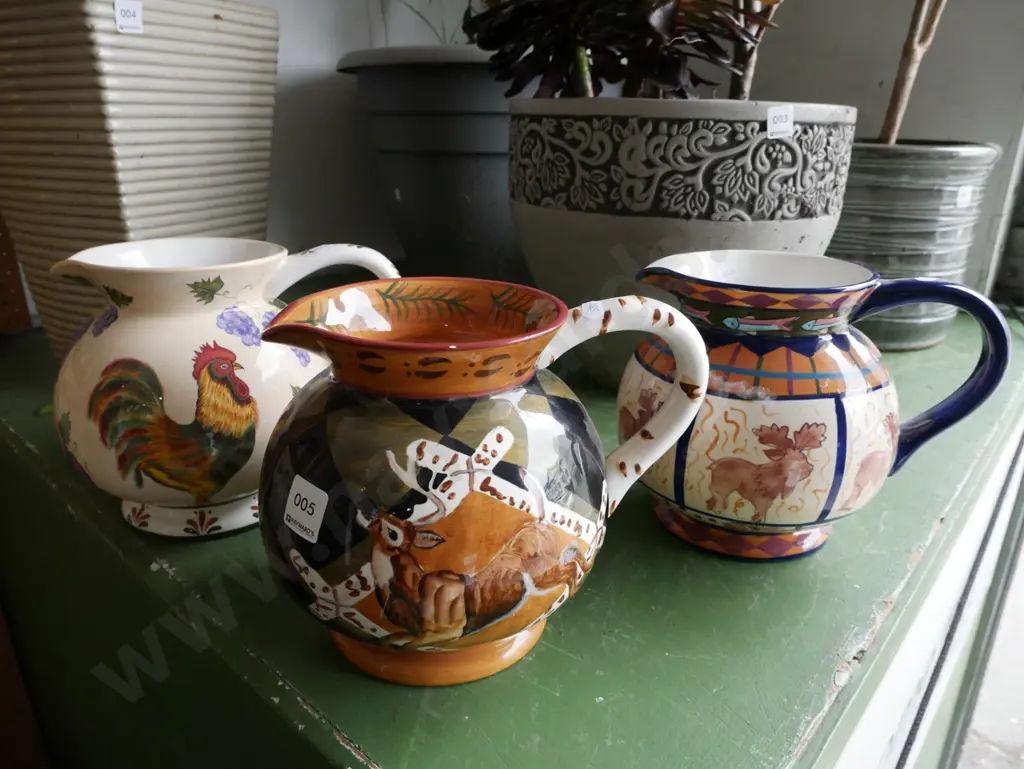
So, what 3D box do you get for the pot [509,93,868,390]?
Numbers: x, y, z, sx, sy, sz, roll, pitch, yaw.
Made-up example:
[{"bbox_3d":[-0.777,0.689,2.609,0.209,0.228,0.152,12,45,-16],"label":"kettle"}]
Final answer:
[{"bbox_3d":[0.173,-0.161,0.809,0.355,0.295,0.355,0,21,0],"label":"pot"}]

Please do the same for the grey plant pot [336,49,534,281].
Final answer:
[{"bbox_3d":[-0.097,-0.371,1.249,0.384,0.381,0.384,1,21,0],"label":"grey plant pot"}]

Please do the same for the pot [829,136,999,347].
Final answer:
[{"bbox_3d":[0.512,-0.212,1.028,0.304,0.262,0.304,1,21,0],"label":"pot"}]

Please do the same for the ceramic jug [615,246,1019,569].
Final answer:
[{"bbox_3d":[0.205,0.011,0.521,0.247,0.201,0.197,10,23,22],"label":"ceramic jug"}]

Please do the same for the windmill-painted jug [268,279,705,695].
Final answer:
[{"bbox_3d":[-0.013,0.043,0.410,0.253,0.194,0.195,-2,21,-7],"label":"windmill-painted jug"}]

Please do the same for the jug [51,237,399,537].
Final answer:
[{"bbox_3d":[-0.208,-0.011,0.556,0.249,0.203,0.202,-1,21,-6],"label":"jug"}]

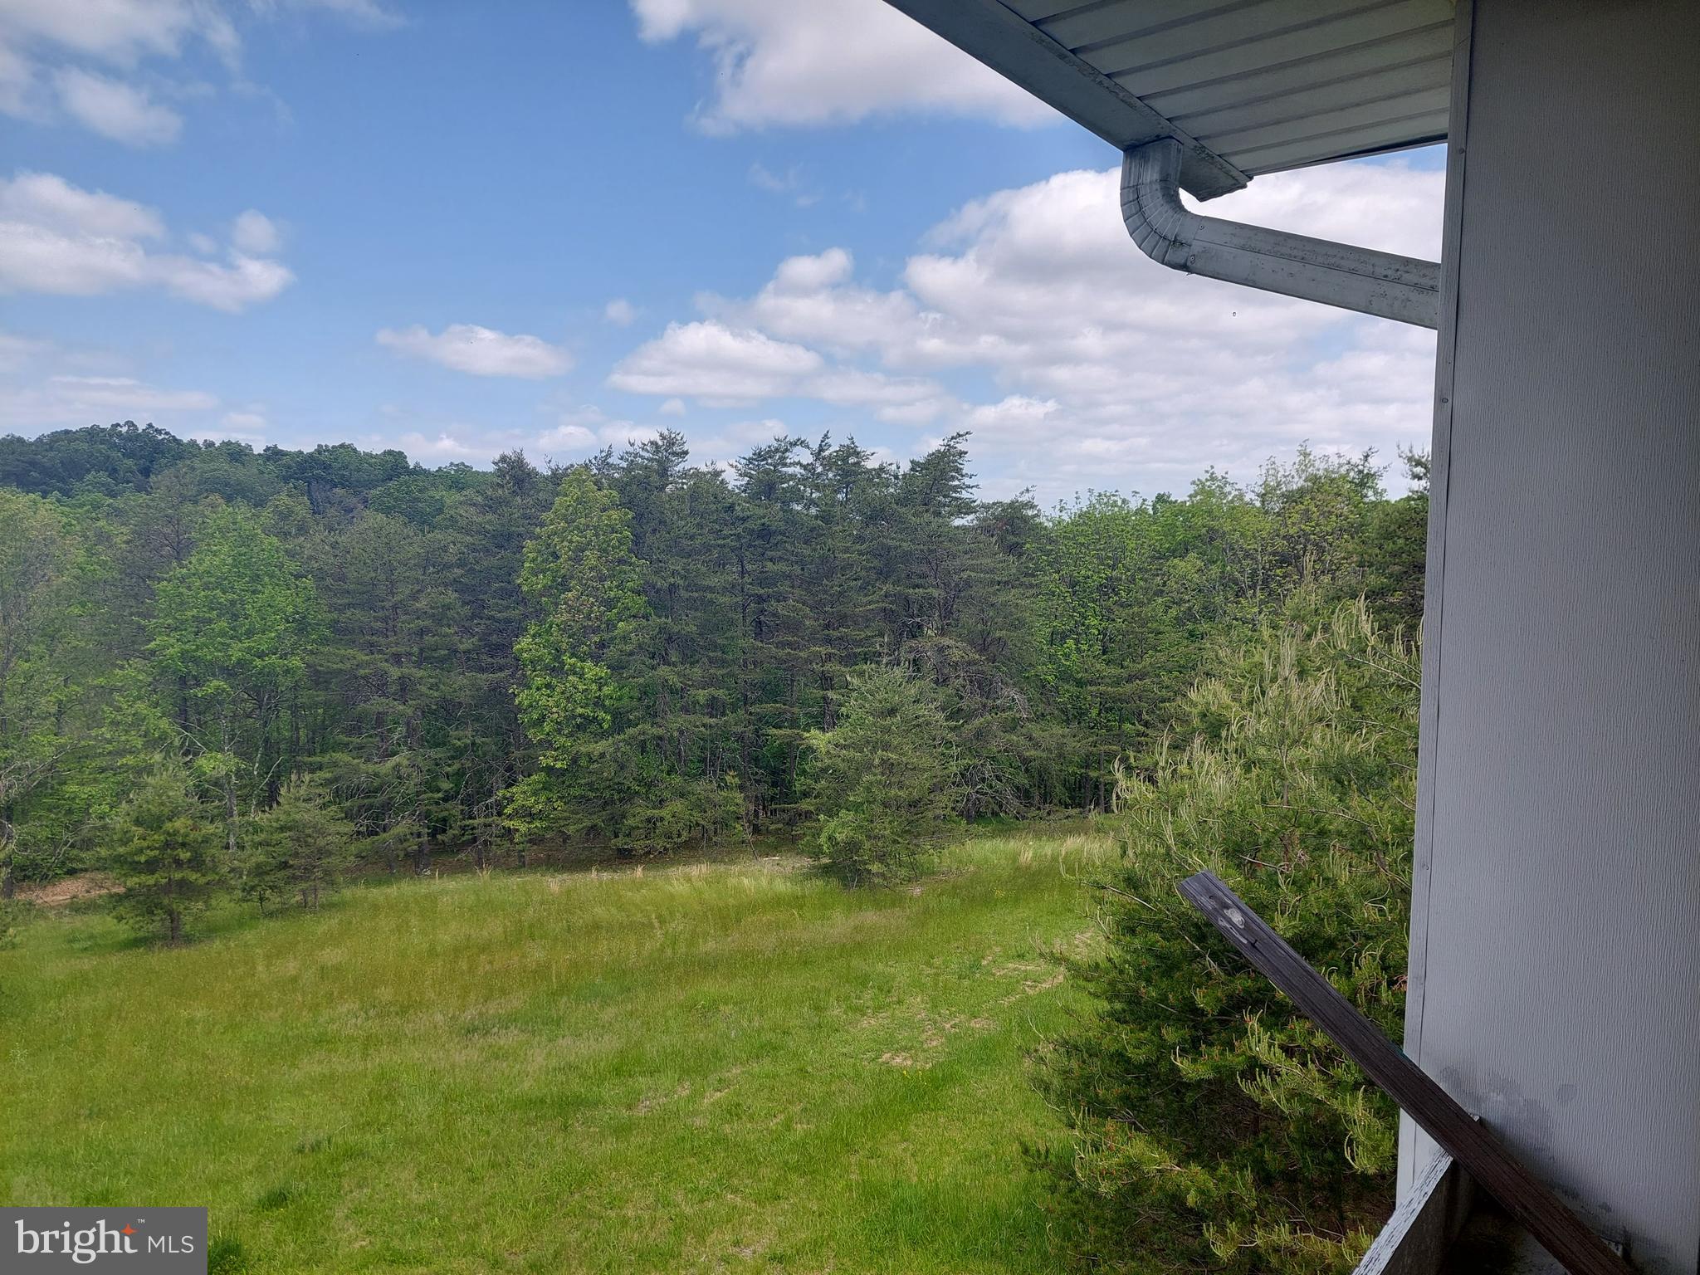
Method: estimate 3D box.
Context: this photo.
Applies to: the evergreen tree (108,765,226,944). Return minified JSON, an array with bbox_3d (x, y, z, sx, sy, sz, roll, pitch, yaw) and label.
[{"bbox_3d":[-12.750,4.040,22.000,2.150,3.400,2.150,0,5,0],"label":"evergreen tree"}]

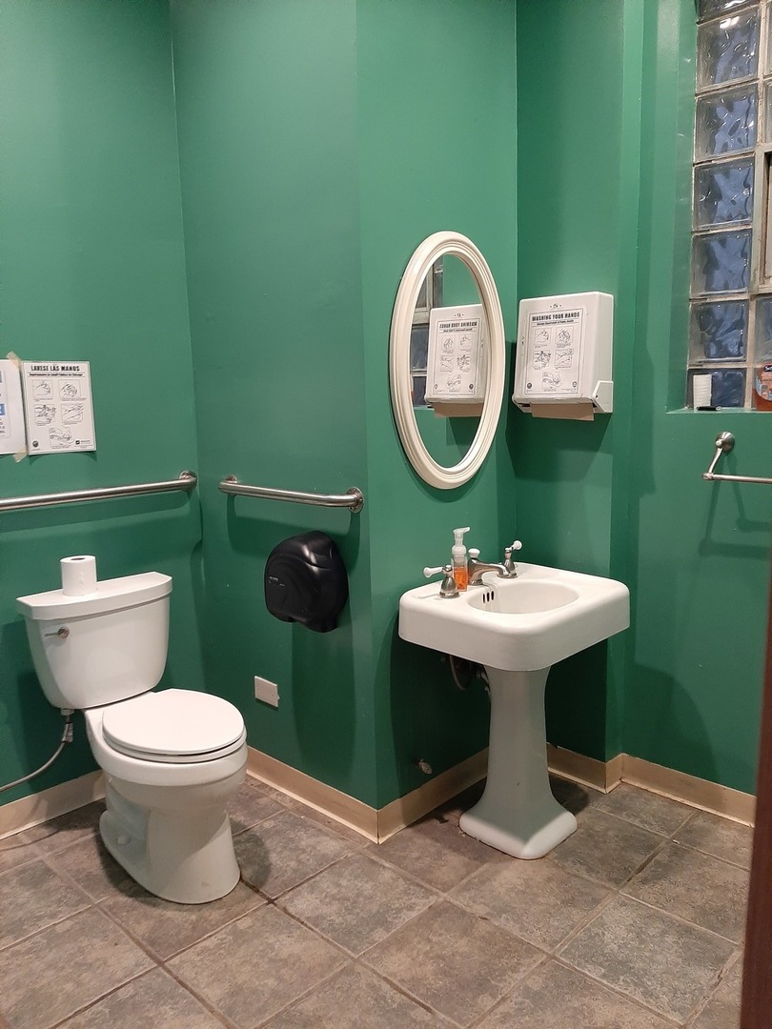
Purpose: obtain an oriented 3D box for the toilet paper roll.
[{"bbox_3d":[-0.970,0.194,2.440,0.113,0.106,0.113,6,11,44],"label":"toilet paper roll"}]

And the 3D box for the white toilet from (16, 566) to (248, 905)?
[{"bbox_3d":[-0.709,0.634,2.354,0.735,0.756,0.487,6,11,44],"label":"white toilet"}]

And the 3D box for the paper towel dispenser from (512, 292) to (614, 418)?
[{"bbox_3d":[0.568,-0.510,2.488,0.290,0.364,0.129,6,11,44],"label":"paper towel dispenser"}]

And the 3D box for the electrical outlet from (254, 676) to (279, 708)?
[{"bbox_3d":[-0.418,0.615,2.677,0.129,0.083,0.012,6,11,44],"label":"electrical outlet"}]

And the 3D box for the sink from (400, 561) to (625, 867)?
[{"bbox_3d":[0.411,0.598,2.438,0.463,0.755,0.579,6,11,44],"label":"sink"}]

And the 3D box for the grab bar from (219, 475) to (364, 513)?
[{"bbox_3d":[-0.329,-0.062,2.441,0.690,0.076,0.071,6,11,44],"label":"grab bar"}]

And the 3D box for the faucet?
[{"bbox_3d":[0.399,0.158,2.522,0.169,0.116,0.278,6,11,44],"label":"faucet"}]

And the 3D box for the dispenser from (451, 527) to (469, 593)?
[{"bbox_3d":[0.231,0.137,2.395,0.058,0.198,0.055,-5,9,-26],"label":"dispenser"}]

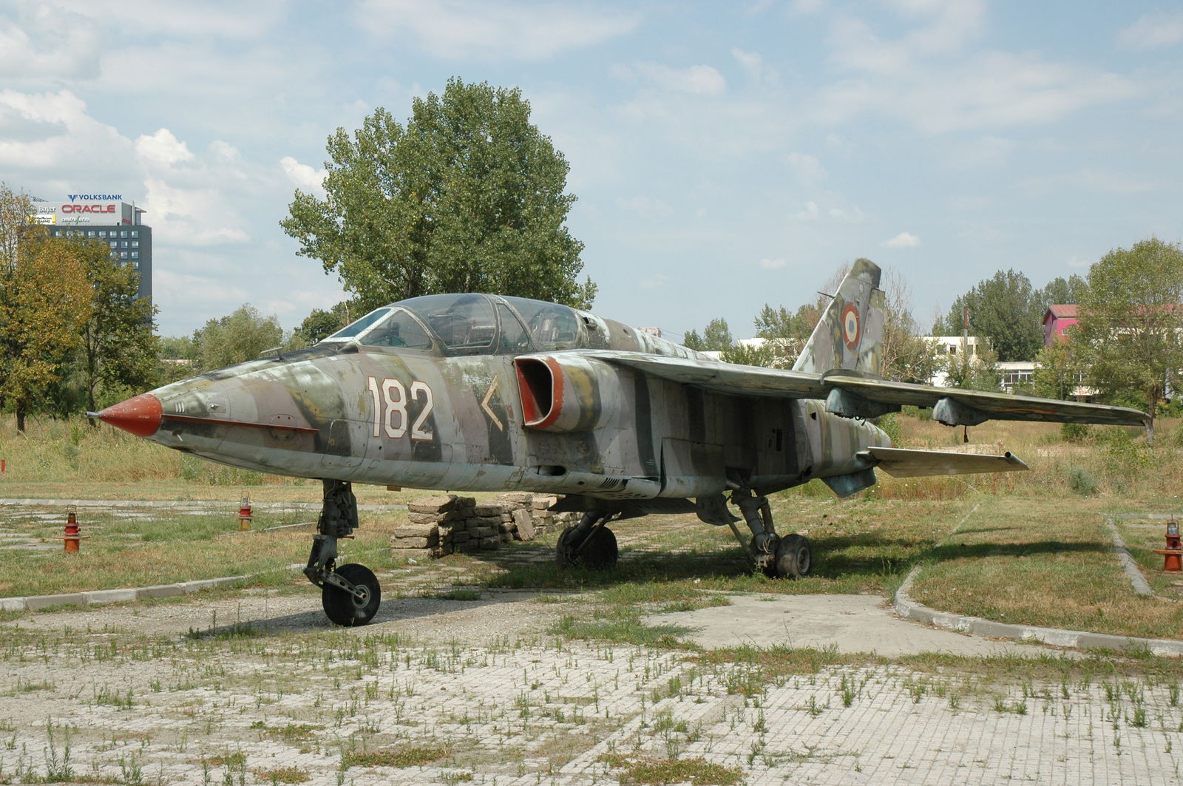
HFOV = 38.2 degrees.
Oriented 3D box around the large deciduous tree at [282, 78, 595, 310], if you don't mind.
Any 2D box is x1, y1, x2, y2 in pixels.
[{"bbox_3d":[-6.096,-4.713,67.830,12.521,15.730,11.269,0,-1,-5],"label":"large deciduous tree"}]

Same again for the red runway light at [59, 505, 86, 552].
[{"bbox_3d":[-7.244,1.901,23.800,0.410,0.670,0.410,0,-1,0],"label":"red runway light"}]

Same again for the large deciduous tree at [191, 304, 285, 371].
[{"bbox_3d":[-21.309,-0.737,102.899,5.634,9.294,5.071,0,-1,-12],"label":"large deciduous tree"}]

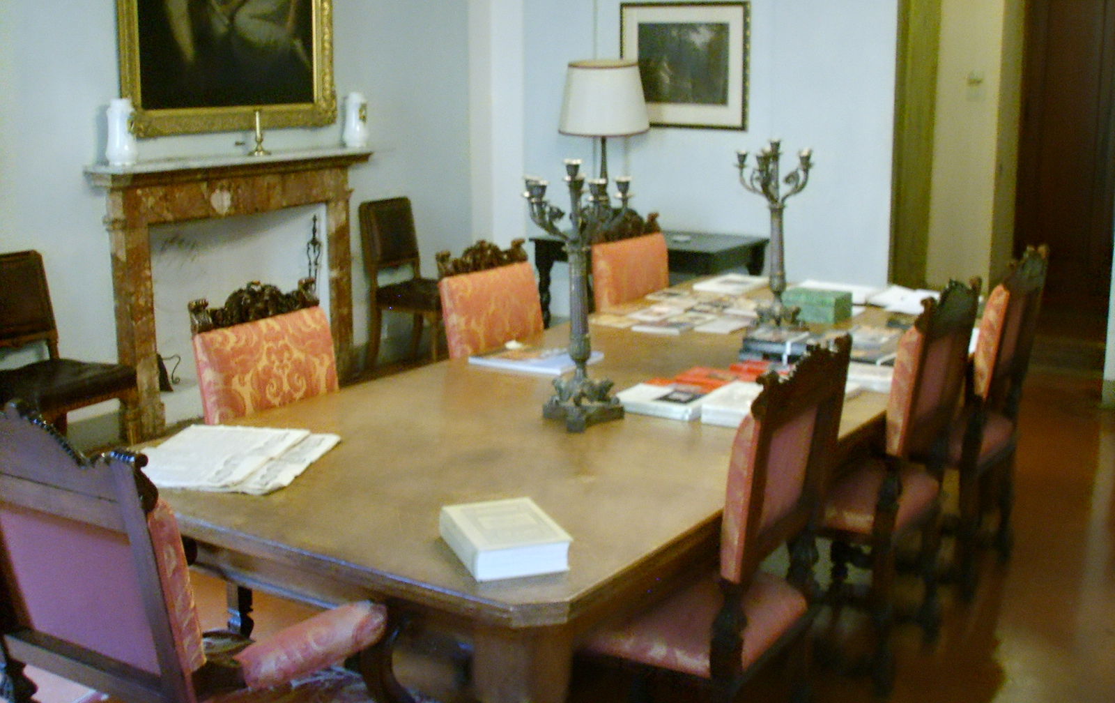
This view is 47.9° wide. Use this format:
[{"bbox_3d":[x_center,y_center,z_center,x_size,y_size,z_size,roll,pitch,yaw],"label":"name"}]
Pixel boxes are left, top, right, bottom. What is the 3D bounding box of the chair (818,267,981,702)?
[{"bbox_3d":[0.818,0.333,3.530,0.533,1.099,0.476,8,15,33],"label":"chair"}]

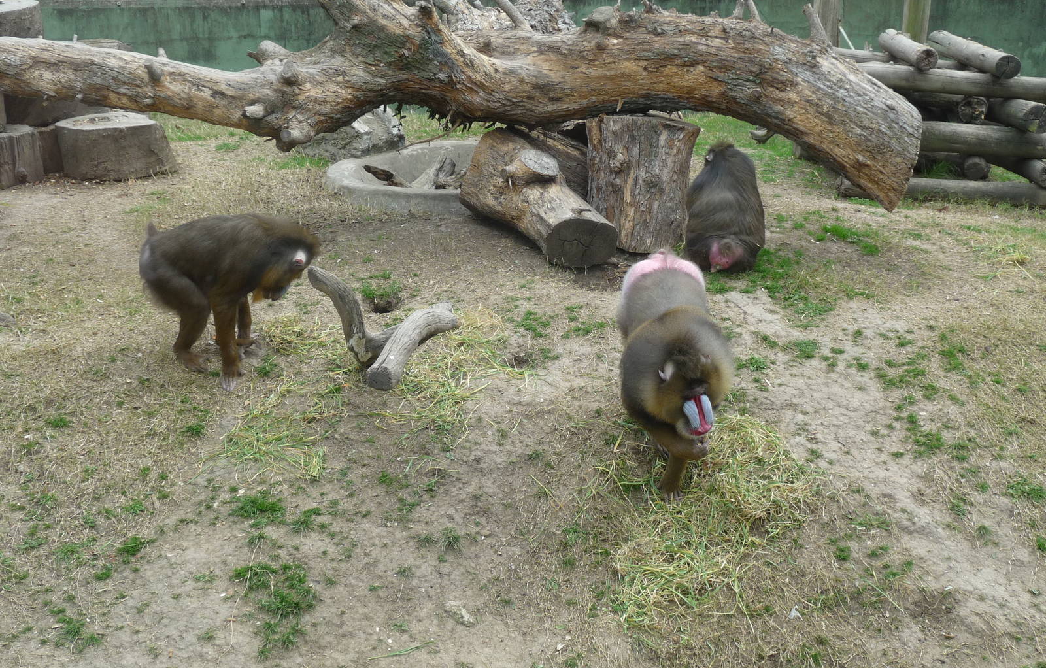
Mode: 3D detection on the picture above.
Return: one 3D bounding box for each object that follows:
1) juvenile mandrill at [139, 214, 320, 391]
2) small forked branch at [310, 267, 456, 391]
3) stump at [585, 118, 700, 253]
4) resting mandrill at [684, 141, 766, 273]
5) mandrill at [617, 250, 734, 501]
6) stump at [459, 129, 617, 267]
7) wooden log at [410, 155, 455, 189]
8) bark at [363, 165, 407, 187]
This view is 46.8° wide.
[{"bbox_3d":[-1.112,-0.131,4.624,0.680,0.630,0.320,-1,19,-2],"label":"juvenile mandrill"},{"bbox_3d":[-0.541,-0.052,4.770,0.530,0.370,0.580,-1,19,0],"label":"small forked branch"},{"bbox_3d":[0.636,-0.862,6.528,0.560,0.720,0.560,-1,19,0],"label":"stump"},{"bbox_3d":[1.019,-0.679,6.117,0.380,0.630,0.460,-1,19,1],"label":"resting mandrill"},{"bbox_3d":[0.462,0.121,3.852,0.340,0.610,0.860,0,19,2],"label":"mandrill"},{"bbox_3d":[0.028,-0.751,6.510,0.460,0.530,1.050,-12,22,-30],"label":"stump"},{"bbox_3d":[-0.601,-1.081,8.087,0.320,0.260,0.250,-1,19,0],"label":"wooden log"},{"bbox_3d":[-0.886,-1.024,7.839,0.320,0.150,0.150,5,20,16],"label":"bark"}]

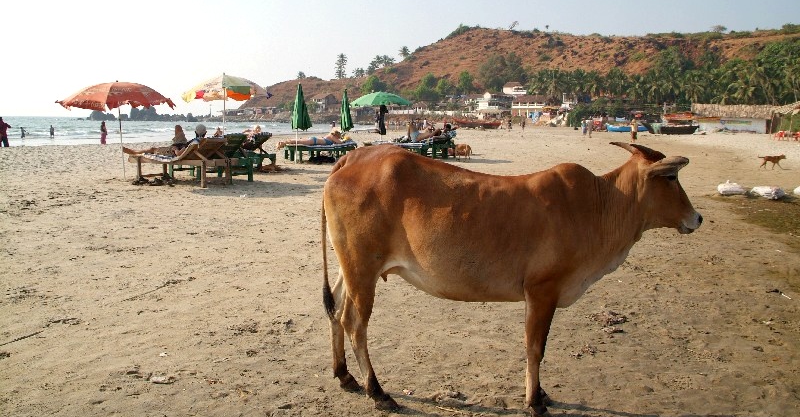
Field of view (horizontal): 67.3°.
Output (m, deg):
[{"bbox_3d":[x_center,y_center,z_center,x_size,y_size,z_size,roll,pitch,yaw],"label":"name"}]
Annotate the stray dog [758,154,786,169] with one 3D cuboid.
[{"bbox_3d":[11.967,-1.497,19.293,0.900,0.507,0.200,0,9,0],"label":"stray dog"}]

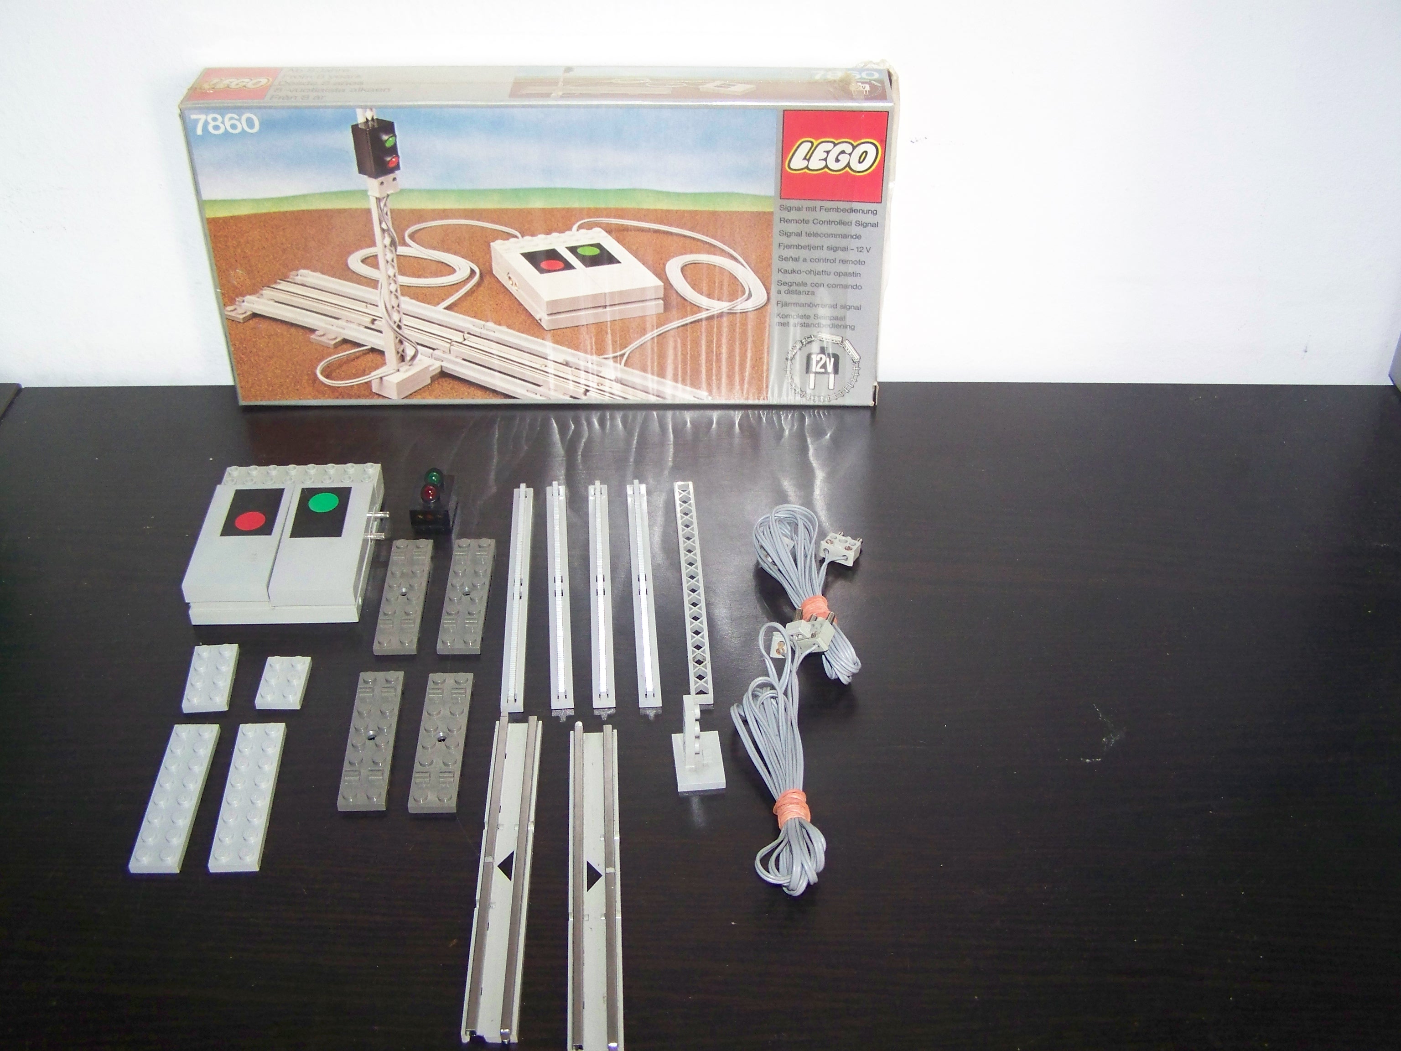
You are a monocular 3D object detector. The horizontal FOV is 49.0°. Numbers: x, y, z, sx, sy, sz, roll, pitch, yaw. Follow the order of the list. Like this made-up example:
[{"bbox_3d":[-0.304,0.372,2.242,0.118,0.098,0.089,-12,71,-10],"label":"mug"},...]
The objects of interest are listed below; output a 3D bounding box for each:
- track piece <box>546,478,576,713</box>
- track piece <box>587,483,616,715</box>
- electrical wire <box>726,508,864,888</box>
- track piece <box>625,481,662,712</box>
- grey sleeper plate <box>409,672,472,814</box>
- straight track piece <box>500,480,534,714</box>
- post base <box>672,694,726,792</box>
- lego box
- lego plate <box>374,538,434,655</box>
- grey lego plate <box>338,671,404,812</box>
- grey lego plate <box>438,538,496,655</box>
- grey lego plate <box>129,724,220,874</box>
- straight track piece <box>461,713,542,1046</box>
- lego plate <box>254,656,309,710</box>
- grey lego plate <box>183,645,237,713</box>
[{"bbox_3d":[-0.056,0.024,0.609,0.008,0.006,0.128,-3,39,-4],"label":"track piece"},{"bbox_3d":[-0.039,0.024,0.608,0.008,0.007,0.128,-2,39,-4],"label":"track piece"},{"bbox_3d":[0.037,0.052,0.568,0.049,0.016,0.200,4,39,3],"label":"electrical wire"},{"bbox_3d":[-0.023,0.023,0.610,0.008,0.006,0.128,-2,39,-3],"label":"track piece"},{"bbox_3d":[-0.092,0.076,0.546,0.016,0.005,0.064,-1,39,-1],"label":"grey sleeper plate"},{"bbox_3d":[-0.072,0.025,0.606,0.008,0.007,0.128,-1,39,-3],"label":"straight track piece"},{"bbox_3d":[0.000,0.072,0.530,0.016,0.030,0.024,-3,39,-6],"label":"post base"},{"bbox_3d":[-0.066,-0.125,0.681,0.289,0.145,0.040,0,39,-1],"label":"lego box"},{"bbox_3d":[-0.116,0.027,0.606,0.016,0.005,0.064,-1,39,-2],"label":"lego plate"},{"bbox_3d":[-0.117,0.075,0.547,0.016,0.005,0.064,-2,39,-2],"label":"grey lego plate"},{"bbox_3d":[-0.092,0.027,0.606,0.016,0.005,0.064,0,39,-1],"label":"grey lego plate"},{"bbox_3d":[-0.177,0.091,0.521,0.016,0.005,0.064,0,39,-2],"label":"grey lego plate"},{"bbox_3d":[-0.063,0.109,0.501,0.016,0.006,0.130,0,38,-2],"label":"straight track piece"},{"bbox_3d":[-0.153,0.057,0.564,0.016,0.005,0.024,0,38,-2],"label":"lego plate"},{"bbox_3d":[-0.180,0.056,0.566,0.016,0.005,0.032,-3,39,-5],"label":"grey lego plate"}]

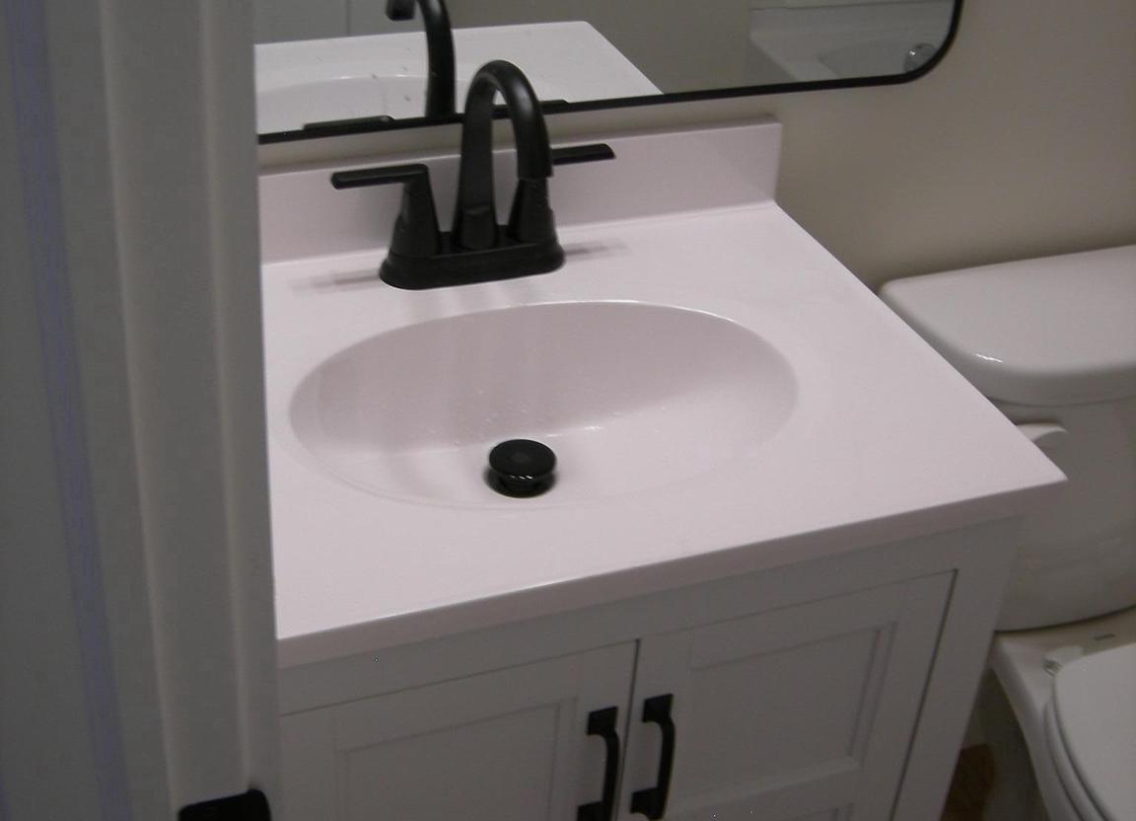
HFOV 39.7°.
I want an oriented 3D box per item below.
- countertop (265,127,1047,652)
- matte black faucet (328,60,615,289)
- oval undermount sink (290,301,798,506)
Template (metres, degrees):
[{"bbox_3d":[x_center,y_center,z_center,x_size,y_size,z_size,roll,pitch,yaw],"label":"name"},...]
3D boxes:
[{"bbox_3d":[-0.020,-0.052,1.175,0.625,0.104,0.471,-9,36,-20],"label":"countertop"},{"bbox_3d":[-0.052,-0.174,1.217,0.240,0.202,0.170,-9,36,-20],"label":"matte black faucet"},{"bbox_3d":[-0.014,0.042,1.197,0.393,0.130,0.264,-9,36,-20],"label":"oval undermount sink"}]

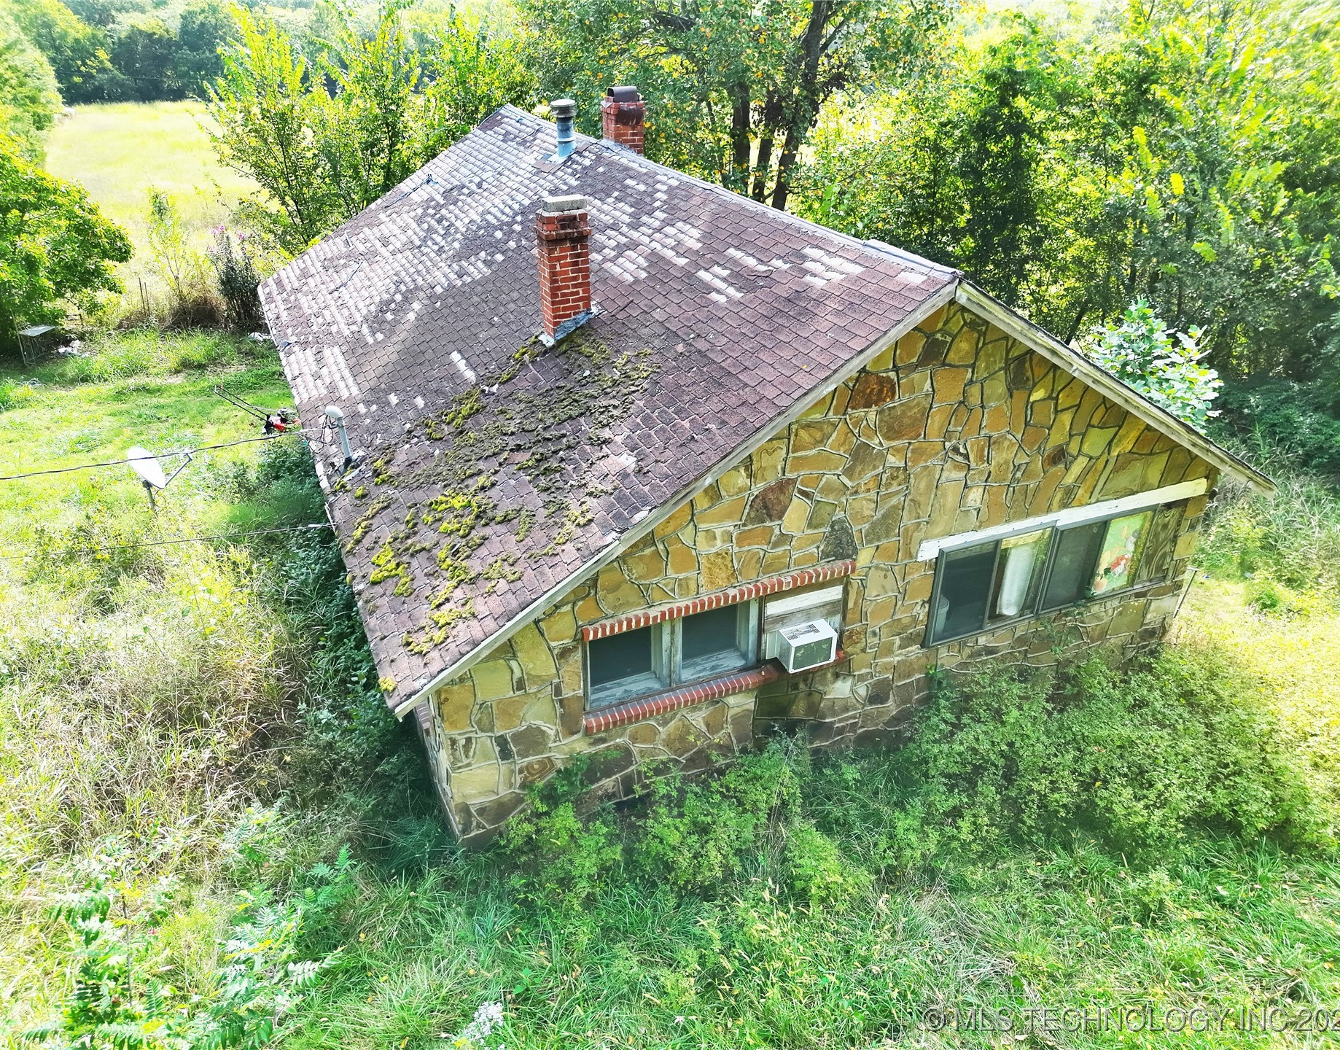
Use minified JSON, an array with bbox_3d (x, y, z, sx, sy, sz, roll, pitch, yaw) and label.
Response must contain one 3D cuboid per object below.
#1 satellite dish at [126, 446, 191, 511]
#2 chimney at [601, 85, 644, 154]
[{"bbox_3d":[-7.403,-0.698,14.239,0.800,1.070,0.700,-8,30,-16],"label":"satellite dish"},{"bbox_3d":[-0.642,-5.610,13.608,0.470,0.970,0.470,-12,31,-22],"label":"chimney"}]

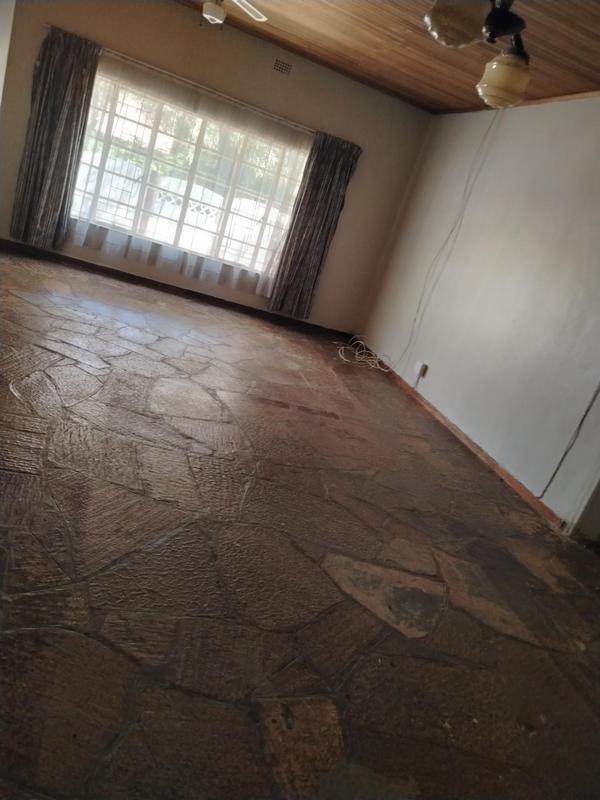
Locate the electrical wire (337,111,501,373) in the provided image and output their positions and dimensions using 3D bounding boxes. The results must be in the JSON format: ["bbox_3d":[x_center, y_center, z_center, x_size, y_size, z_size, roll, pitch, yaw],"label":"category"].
[{"bbox_3d":[1.220,-1.814,6.343,0.471,3.000,1.320,12,19,-19],"label":"electrical wire"}]

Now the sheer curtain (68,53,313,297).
[{"bbox_3d":[-1.279,-2.560,6.496,2.610,1.612,0.120,12,19,-19],"label":"sheer curtain"}]

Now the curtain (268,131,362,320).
[{"bbox_3d":[0.134,-2.113,6.945,0.636,2.168,0.150,12,19,-19],"label":"curtain"}]

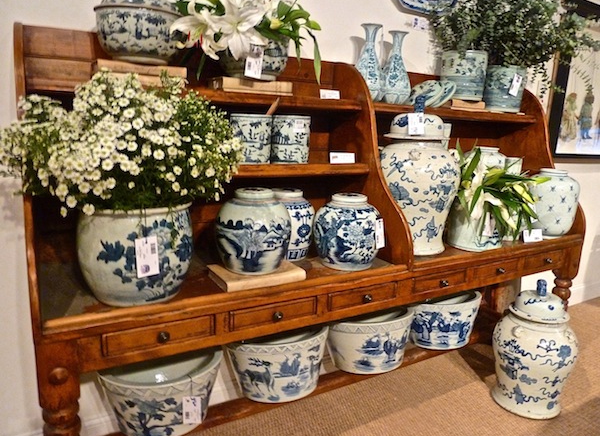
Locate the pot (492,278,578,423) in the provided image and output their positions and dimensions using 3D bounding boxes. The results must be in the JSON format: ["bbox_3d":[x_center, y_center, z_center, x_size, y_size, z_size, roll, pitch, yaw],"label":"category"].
[{"bbox_3d":[1.199,0.643,2.233,0.392,0.663,0.392,2,10,0],"label":"pot"}]

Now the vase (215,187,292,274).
[{"bbox_3d":[-0.147,0.036,1.392,0.243,0.256,0.243,1,10,0],"label":"vase"}]

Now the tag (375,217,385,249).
[{"bbox_3d":[0.288,0.057,1.545,0.006,0.108,0.059,9,13,40],"label":"tag"}]

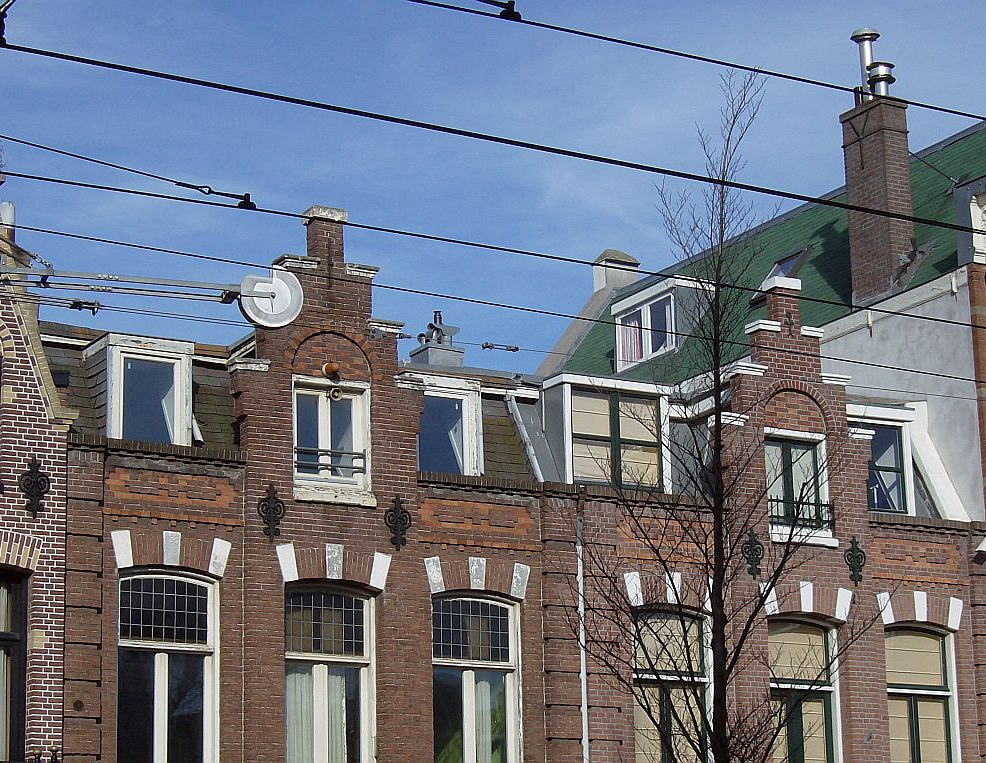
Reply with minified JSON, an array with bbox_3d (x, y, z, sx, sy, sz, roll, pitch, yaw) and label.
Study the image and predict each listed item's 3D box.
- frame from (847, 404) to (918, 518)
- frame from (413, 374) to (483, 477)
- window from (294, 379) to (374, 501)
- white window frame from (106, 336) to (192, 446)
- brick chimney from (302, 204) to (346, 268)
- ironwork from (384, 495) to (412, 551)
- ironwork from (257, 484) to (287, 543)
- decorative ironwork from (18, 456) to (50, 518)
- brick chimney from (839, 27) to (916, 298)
[{"bbox_3d":[4.931,1.040,32.192,1.020,1.431,0.200,7,-17,-29],"label":"frame"},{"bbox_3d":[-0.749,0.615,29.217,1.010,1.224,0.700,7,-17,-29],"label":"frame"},{"bbox_3d":[-1.794,0.675,27.561,0.969,1.357,0.300,7,-17,-29],"label":"window"},{"bbox_3d":[-3.744,0.166,27.253,0.992,1.251,0.200,7,-17,-29],"label":"white window frame"},{"bbox_3d":[-1.887,-1.596,28.104,0.420,0.650,0.270,7,-17,-29],"label":"brick chimney"},{"bbox_3d":[-1.042,1.559,27.609,0.330,0.620,0.070,7,-17,-29],"label":"ironwork"},{"bbox_3d":[-2.364,1.411,26.860,0.330,0.620,0.070,7,-17,-29],"label":"ironwork"},{"bbox_3d":[-4.670,1.085,25.573,0.330,0.620,0.070,7,-17,-29],"label":"decorative ironwork"},{"bbox_3d":[5.359,-3.050,35.009,0.440,3.950,0.970,7,-17,-29],"label":"brick chimney"}]

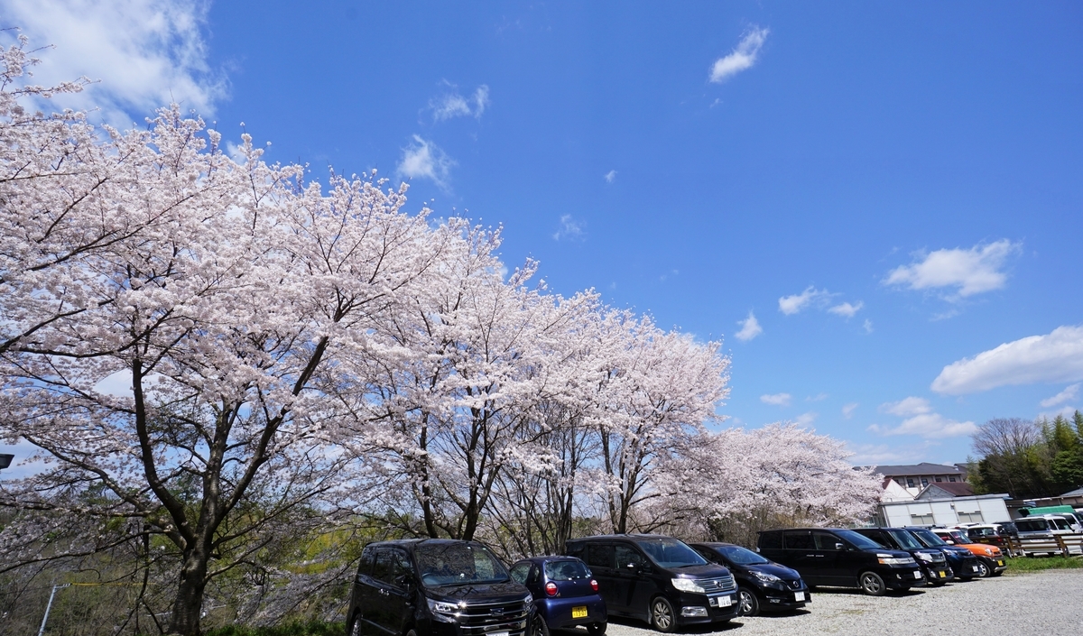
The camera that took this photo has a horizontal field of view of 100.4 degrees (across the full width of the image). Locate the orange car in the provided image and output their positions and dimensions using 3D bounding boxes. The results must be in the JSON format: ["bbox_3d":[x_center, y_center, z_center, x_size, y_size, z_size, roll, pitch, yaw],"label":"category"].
[{"bbox_3d":[16.579,9.609,18.542,1.475,1.665,3.395,12,-29,-26],"label":"orange car"}]

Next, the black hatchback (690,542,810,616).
[{"bbox_3d":[4.965,6.925,12.191,1.695,1.520,4.100,13,-29,-28],"label":"black hatchback"}]

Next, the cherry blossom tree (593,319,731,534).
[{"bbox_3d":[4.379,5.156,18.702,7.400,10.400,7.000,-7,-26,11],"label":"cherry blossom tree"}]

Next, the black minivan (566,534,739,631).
[{"bbox_3d":[2.518,6.272,11.012,1.695,1.815,4.690,13,-29,-27],"label":"black minivan"}]

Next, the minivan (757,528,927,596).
[{"bbox_3d":[9.806,8.004,15.073,1.705,1.850,4.610,12,-29,-26],"label":"minivan"}]

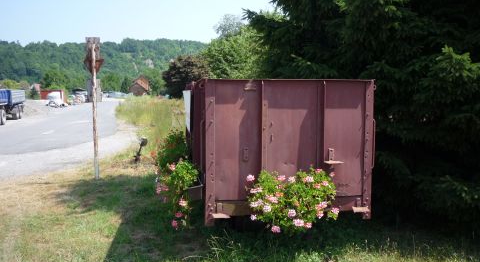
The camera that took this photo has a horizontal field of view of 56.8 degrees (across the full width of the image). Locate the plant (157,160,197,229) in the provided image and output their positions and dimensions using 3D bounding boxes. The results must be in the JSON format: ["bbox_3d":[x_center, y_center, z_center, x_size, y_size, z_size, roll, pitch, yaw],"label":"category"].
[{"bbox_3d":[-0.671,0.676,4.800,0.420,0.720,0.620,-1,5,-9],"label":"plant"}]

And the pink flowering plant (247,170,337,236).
[{"bbox_3d":[0.509,0.669,4.300,0.840,0.600,0.450,-1,5,-9],"label":"pink flowering plant"}]

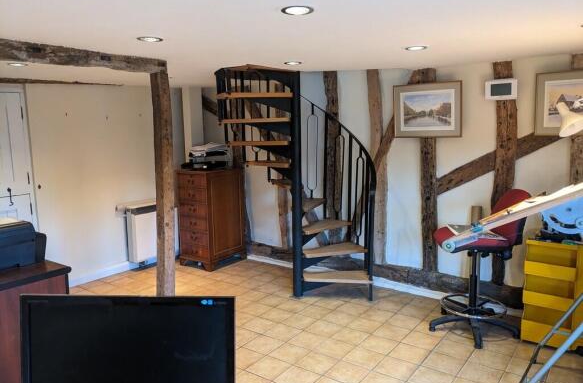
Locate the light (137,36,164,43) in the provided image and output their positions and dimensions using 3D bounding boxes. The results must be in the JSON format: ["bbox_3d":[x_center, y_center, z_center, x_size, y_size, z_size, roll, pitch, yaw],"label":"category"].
[{"bbox_3d":[-0.755,-0.816,2.429,0.135,0.030,0.135,-1,8,0],"label":"light"}]

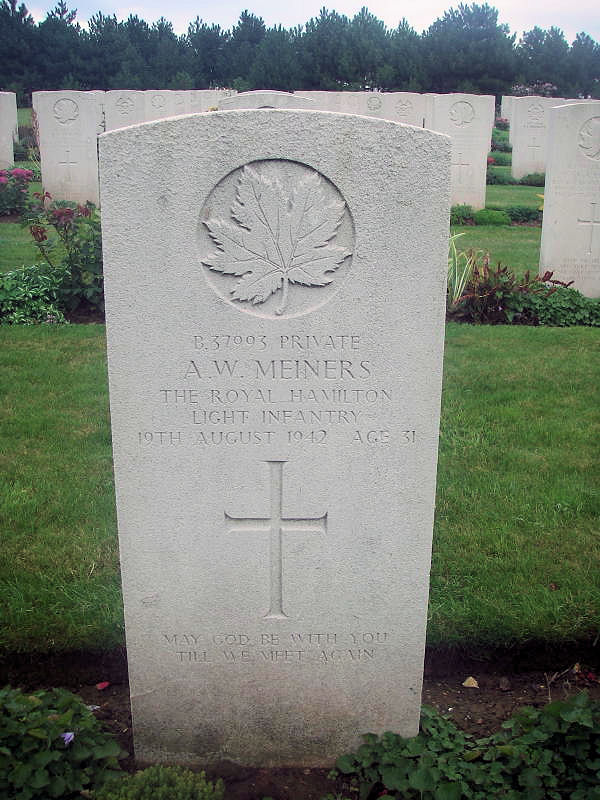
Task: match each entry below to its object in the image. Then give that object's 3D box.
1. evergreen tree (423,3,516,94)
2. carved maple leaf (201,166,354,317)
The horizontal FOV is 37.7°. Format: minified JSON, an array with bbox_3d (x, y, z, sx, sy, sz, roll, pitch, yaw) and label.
[{"bbox_3d":[8.492,-17.310,44.000,4.700,5.200,4.500,0,17,0],"label":"evergreen tree"},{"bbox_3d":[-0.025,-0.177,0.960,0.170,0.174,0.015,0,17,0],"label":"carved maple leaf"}]

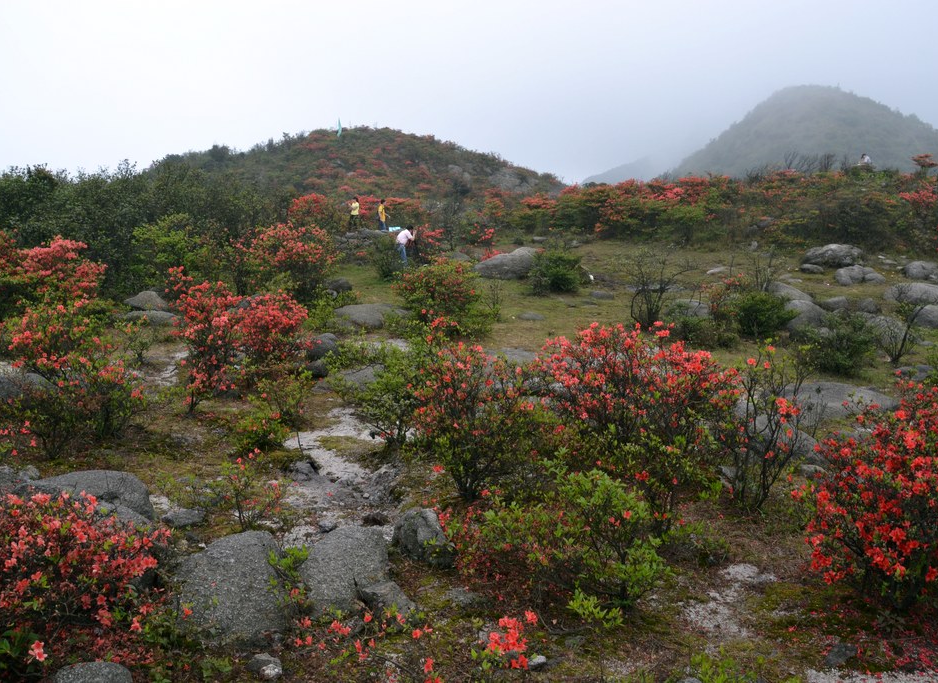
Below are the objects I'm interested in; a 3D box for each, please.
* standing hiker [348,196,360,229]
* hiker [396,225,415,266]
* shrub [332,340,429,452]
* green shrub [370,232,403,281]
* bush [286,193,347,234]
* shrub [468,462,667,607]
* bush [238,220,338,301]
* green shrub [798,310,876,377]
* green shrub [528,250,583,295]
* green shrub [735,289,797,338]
[{"bbox_3d":[-5.564,-6.166,37.000,0.500,1.660,0.500,0,5,6],"label":"standing hiker"},{"bbox_3d":[-2.232,-3.339,27.000,0.680,1.420,0.500,-1,5,-11],"label":"hiker"},{"bbox_3d":[-0.672,0.401,5.700,0.730,0.800,0.650,-1,5,-7],"label":"shrub"},{"bbox_3d":[-2.387,-2.490,22.500,0.980,1.360,0.900,-1,5,-6],"label":"green shrub"},{"bbox_3d":[-6.750,-5.622,34.000,2.700,1.950,2.200,-1,5,-11],"label":"bush"},{"bbox_3d":[0.418,0.906,3.550,0.970,0.620,0.750,1,5,7],"label":"shrub"},{"bbox_3d":[-3.426,-1.510,14.500,1.850,1.500,1.600,-1,5,-13],"label":"bush"},{"bbox_3d":[4.115,0.022,8.600,0.860,0.700,0.760,2,6,26],"label":"green shrub"},{"bbox_3d":[1.892,-1.509,16.800,1.200,0.930,1.050,1,5,6],"label":"green shrub"},{"bbox_3d":[4.232,-0.387,11.000,0.880,0.670,0.800,2,5,21],"label":"green shrub"}]

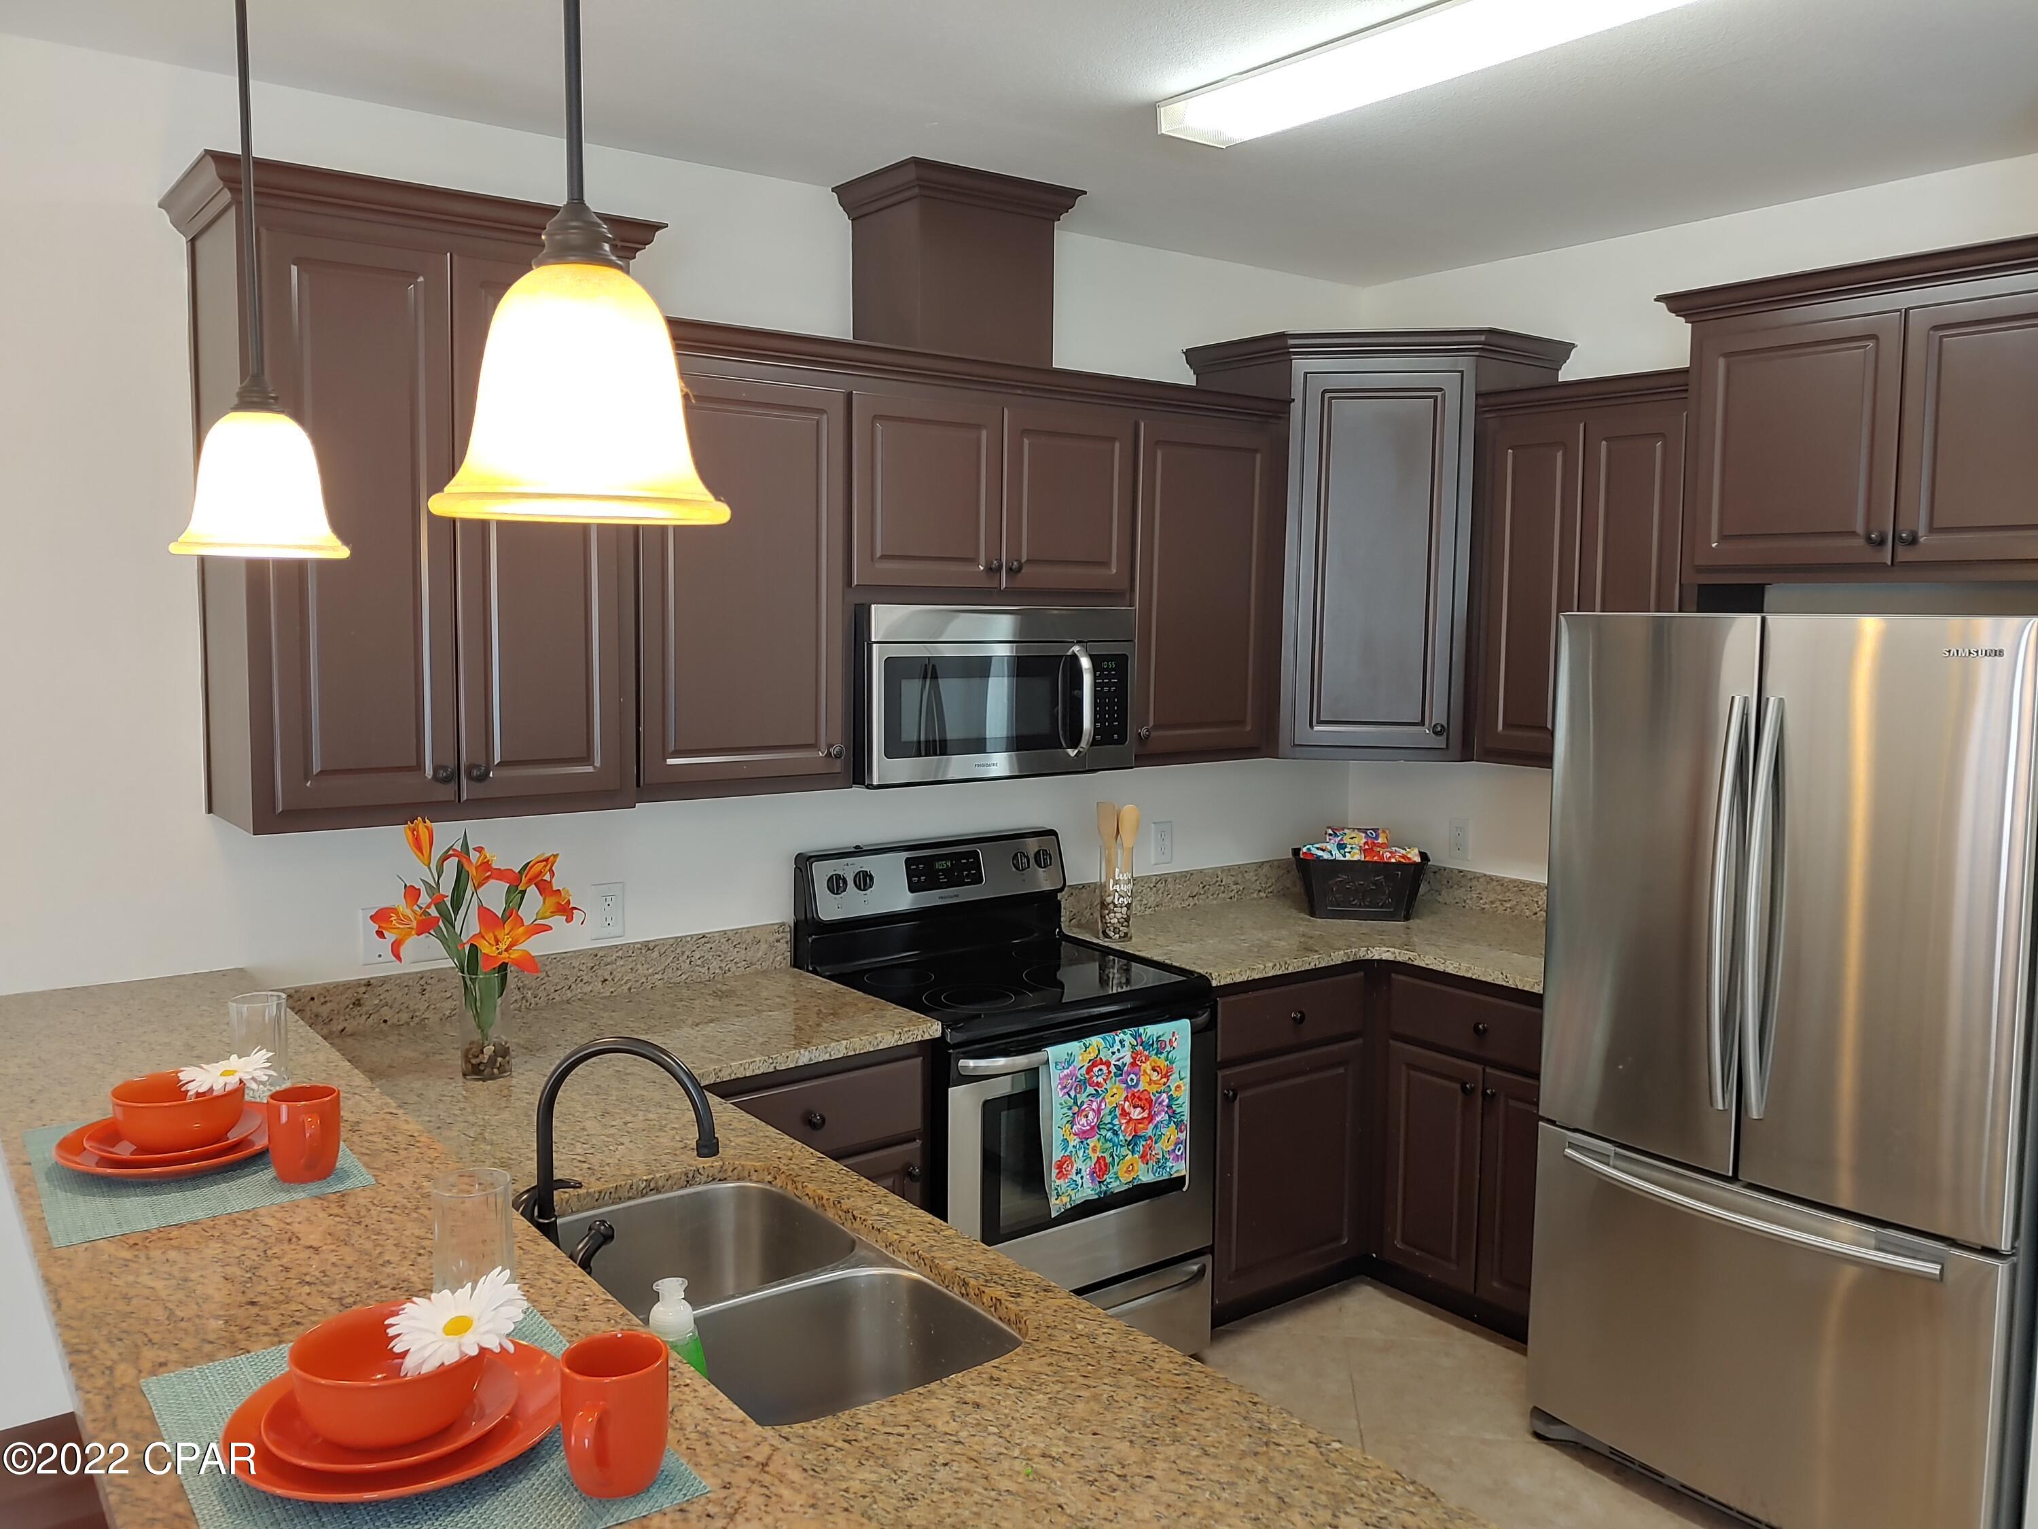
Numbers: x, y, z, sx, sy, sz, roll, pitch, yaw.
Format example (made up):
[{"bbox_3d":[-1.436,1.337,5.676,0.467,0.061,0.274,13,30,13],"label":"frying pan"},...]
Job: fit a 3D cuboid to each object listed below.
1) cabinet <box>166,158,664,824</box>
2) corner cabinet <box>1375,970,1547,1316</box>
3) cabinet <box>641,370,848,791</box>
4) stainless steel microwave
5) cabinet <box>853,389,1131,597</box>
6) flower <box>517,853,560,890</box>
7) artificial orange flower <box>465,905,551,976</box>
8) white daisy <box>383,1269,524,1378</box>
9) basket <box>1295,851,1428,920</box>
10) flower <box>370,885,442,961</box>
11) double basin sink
[{"bbox_3d":[-1.079,-0.443,2.672,0.748,1.065,0.425,-4,7,-38],"label":"cabinet"},{"bbox_3d":[1.360,0.914,3.777,0.633,0.840,0.615,-4,7,-38],"label":"corner cabinet"},{"bbox_3d":[-0.646,-0.390,3.146,0.495,0.880,0.341,-4,7,-37],"label":"cabinet"},{"bbox_3d":[-0.121,-0.175,3.465,0.755,0.390,0.395,-4,7,-38],"label":"stainless steel microwave"},{"bbox_3d":[-0.137,-0.609,3.455,0.780,0.420,0.325,-4,7,-38],"label":"cabinet"},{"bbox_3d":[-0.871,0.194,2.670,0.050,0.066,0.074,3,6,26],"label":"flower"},{"bbox_3d":[-0.903,0.309,2.600,0.148,0.125,0.095,-2,6,-19],"label":"artificial orange flower"},{"bbox_3d":[-0.439,0.438,1.149,0.110,0.035,0.110,8,30,33],"label":"white daisy"},{"bbox_3d":[0.955,0.337,4.125,0.355,0.165,0.210,1,5,11],"label":"basket"},{"bbox_3d":[-1.075,0.279,2.580,0.115,0.128,0.100,4,6,33],"label":"flower"},{"bbox_3d":[-0.351,0.752,1.837,0.425,0.205,0.750,-4,7,-38],"label":"double basin sink"}]

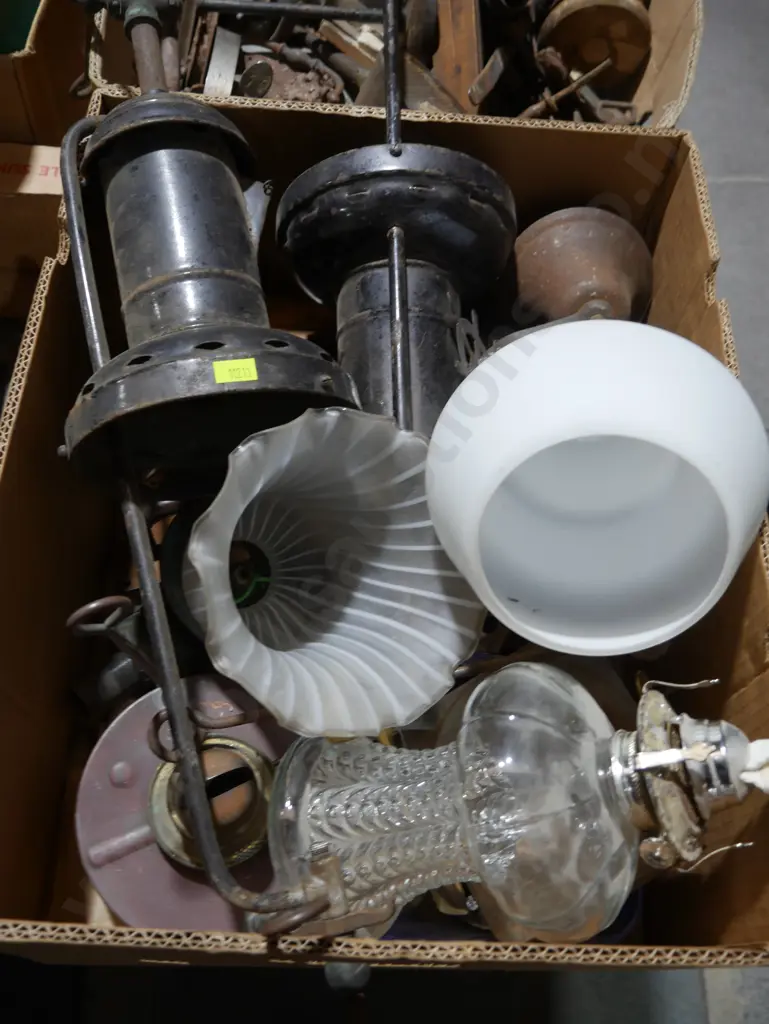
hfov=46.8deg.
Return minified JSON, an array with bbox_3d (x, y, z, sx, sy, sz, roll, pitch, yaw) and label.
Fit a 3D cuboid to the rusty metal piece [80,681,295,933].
[{"bbox_3d":[-0.096,0.169,0.507,0.148,0.060,0.148,1,67,-1],"label":"rusty metal piece"}]

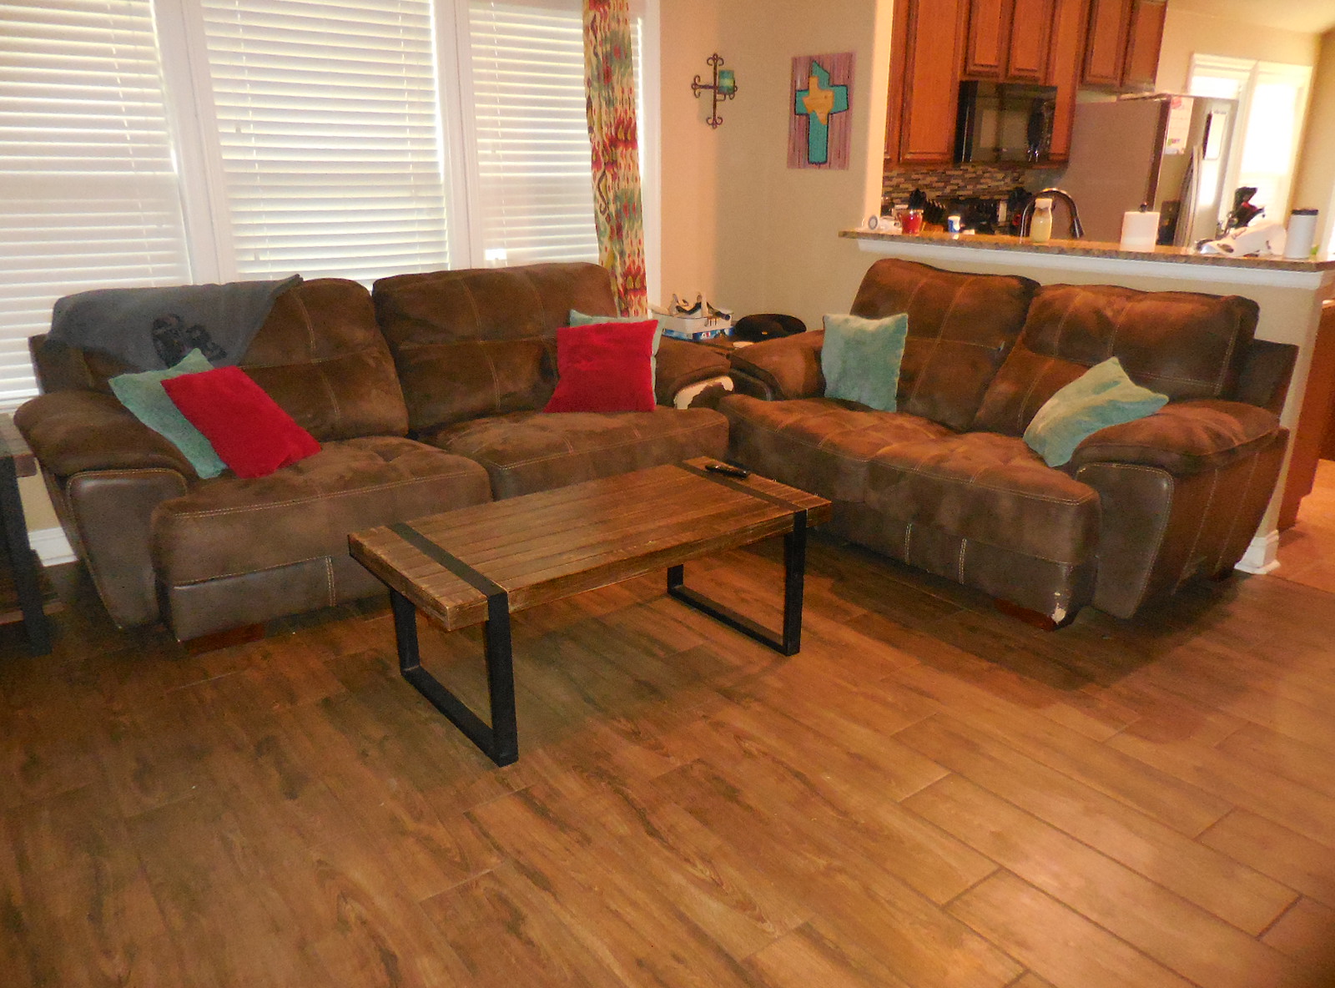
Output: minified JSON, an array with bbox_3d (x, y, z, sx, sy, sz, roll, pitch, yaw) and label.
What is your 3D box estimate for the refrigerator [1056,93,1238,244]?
[{"bbox_3d":[2.804,-1.466,5.981,0.880,1.760,0.800,-14,23,-36],"label":"refrigerator"}]

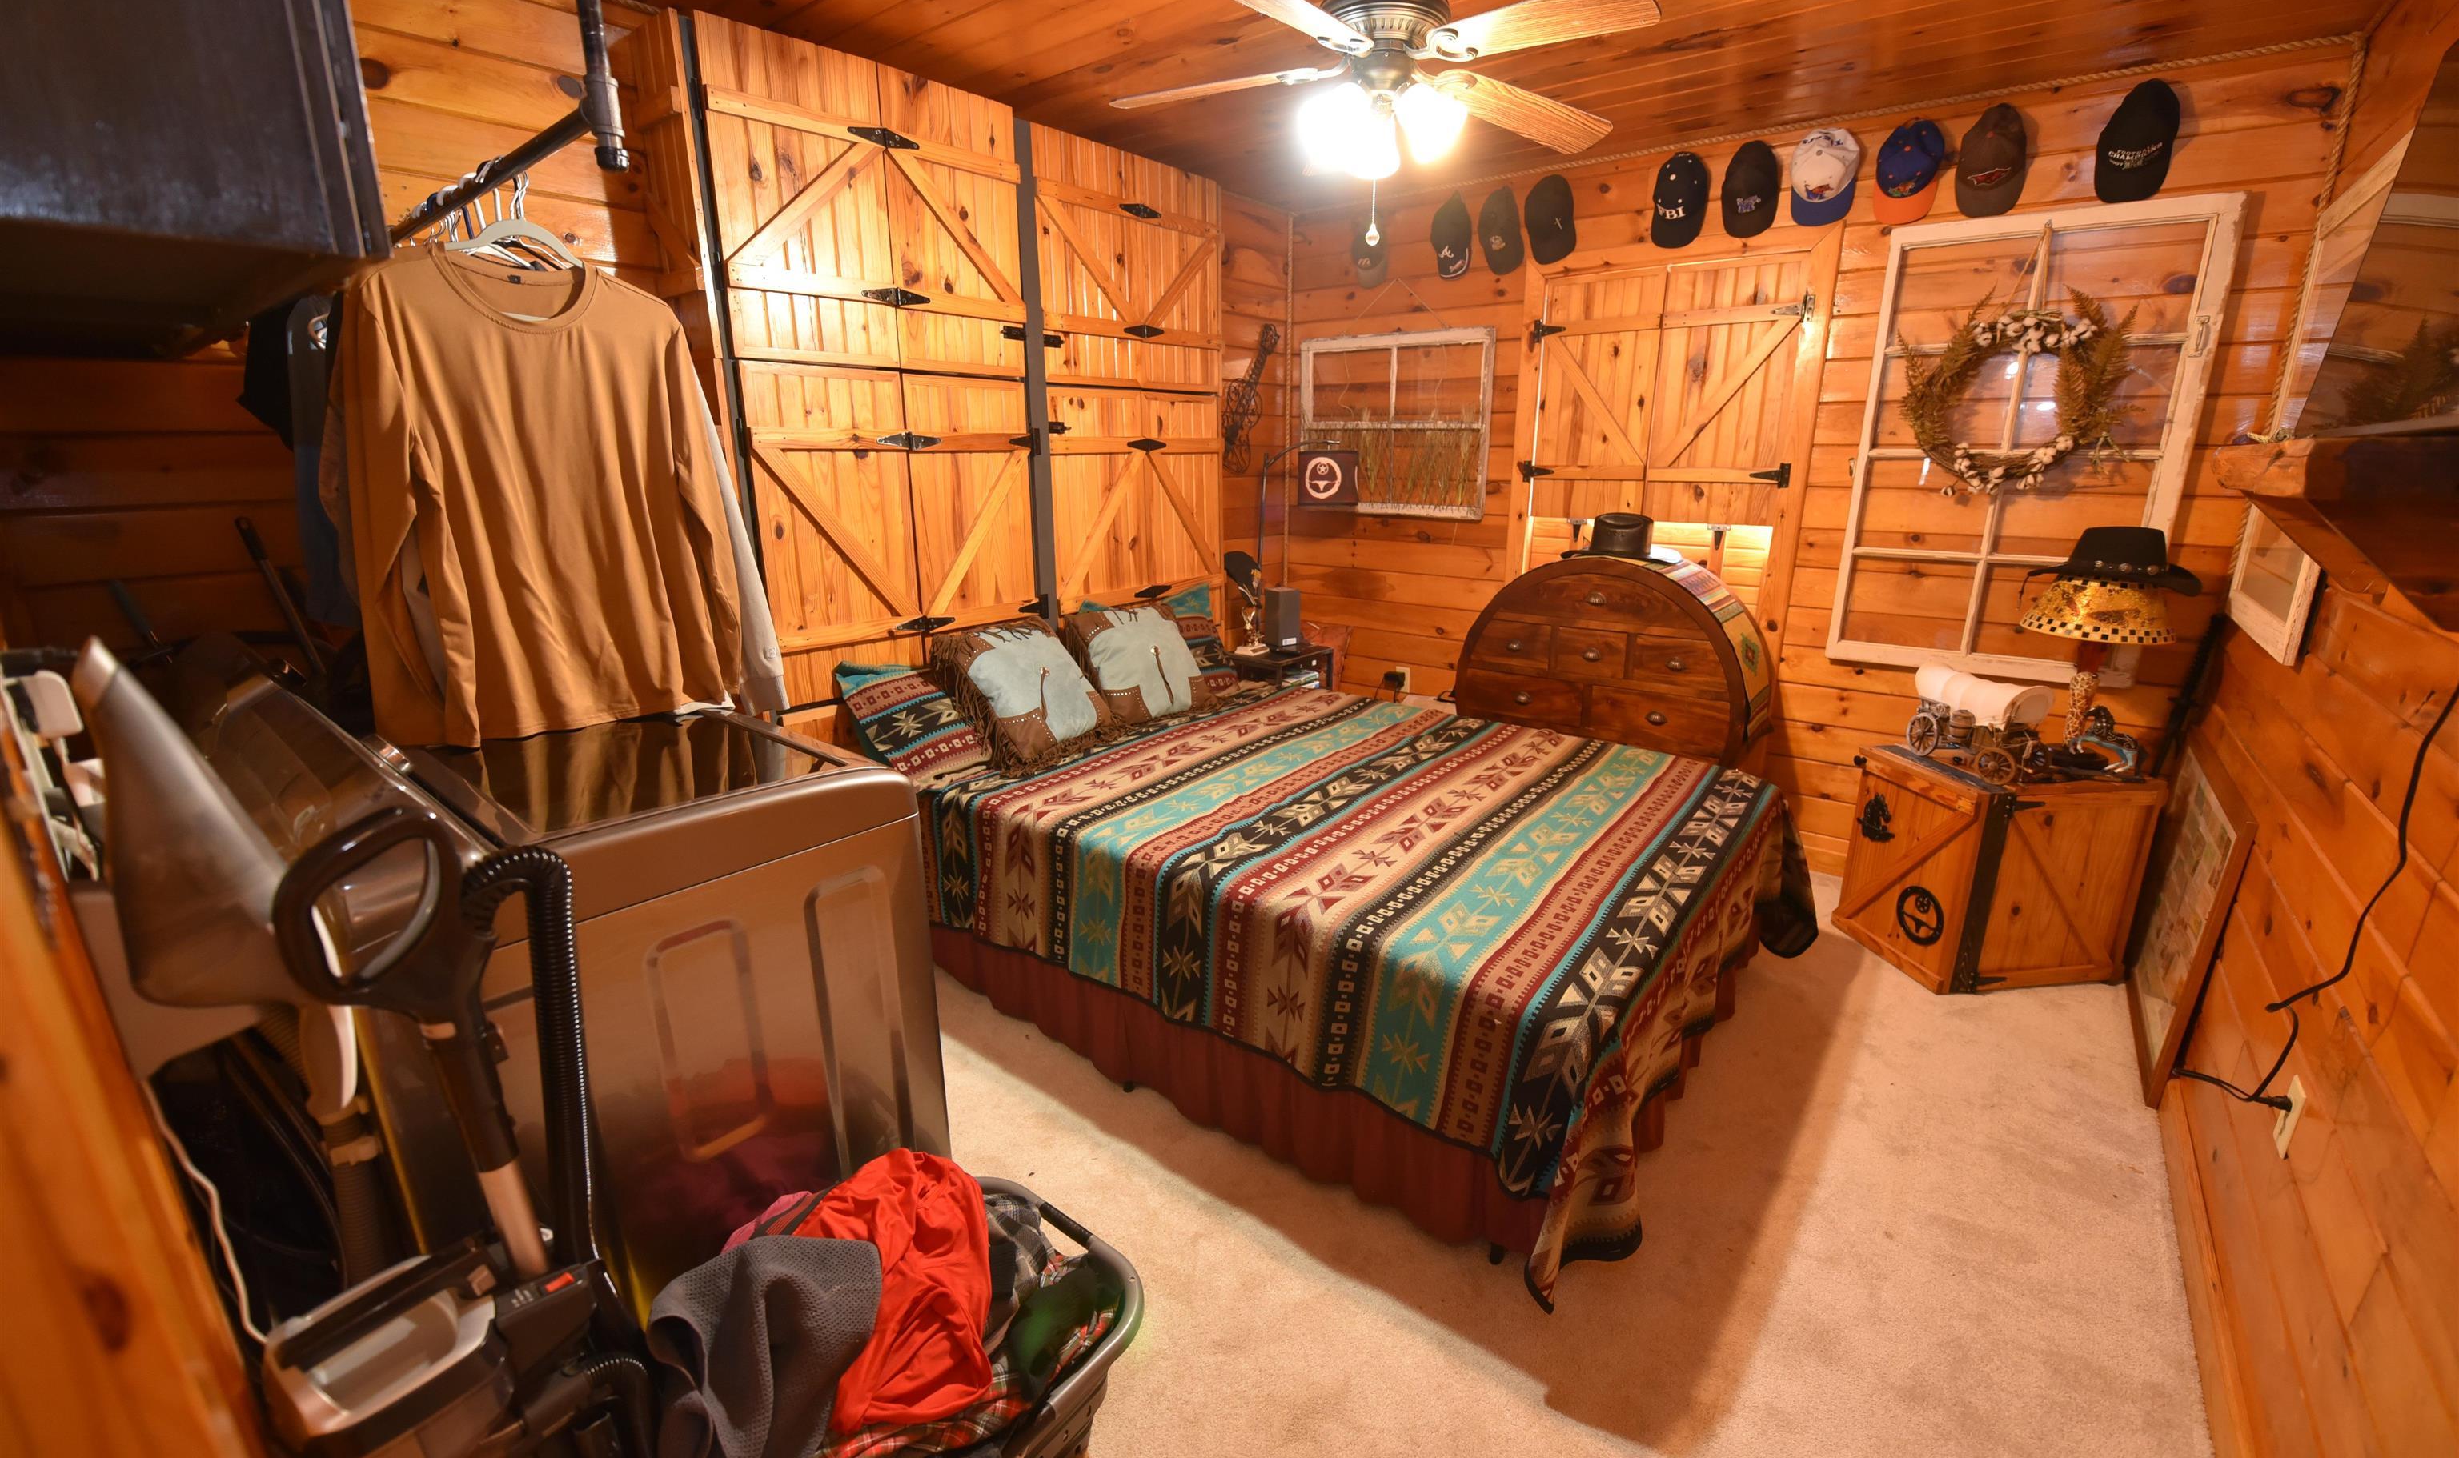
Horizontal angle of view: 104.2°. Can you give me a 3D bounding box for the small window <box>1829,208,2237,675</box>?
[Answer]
[{"bbox_3d":[2.245,-0.785,2.746,0.730,1.270,0.045,13,21,38],"label":"small window"}]

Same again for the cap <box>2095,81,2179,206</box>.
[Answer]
[{"bbox_3d":[2.314,-1.508,2.442,0.168,0.281,0.120,13,21,38],"label":"cap"}]

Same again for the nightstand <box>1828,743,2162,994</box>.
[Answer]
[{"bbox_3d":[2.234,0.391,2.821,0.554,0.589,0.428,-2,16,-6],"label":"nightstand"}]

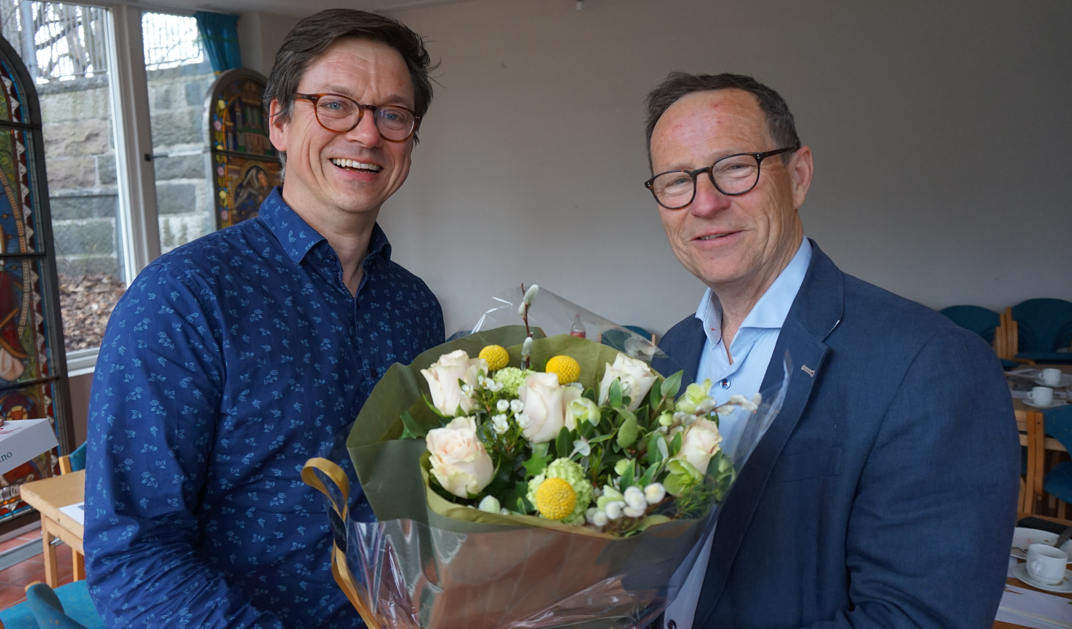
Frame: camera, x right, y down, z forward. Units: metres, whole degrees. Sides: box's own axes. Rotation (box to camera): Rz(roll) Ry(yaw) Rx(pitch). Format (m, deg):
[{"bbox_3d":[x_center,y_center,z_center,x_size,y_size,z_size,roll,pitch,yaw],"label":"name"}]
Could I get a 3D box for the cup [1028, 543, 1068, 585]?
[{"bbox_3d":[1.190,0.589,1.670,0.096,0.069,0.073,-5,11,-35],"label":"cup"}]

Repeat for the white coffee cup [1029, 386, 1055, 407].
[{"bbox_3d":[2.215,0.361,3.144,0.096,0.069,0.073,3,9,15],"label":"white coffee cup"}]

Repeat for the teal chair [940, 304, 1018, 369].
[{"bbox_3d":[2.591,0.394,4.282,0.460,0.850,0.520,4,9,22],"label":"teal chair"}]

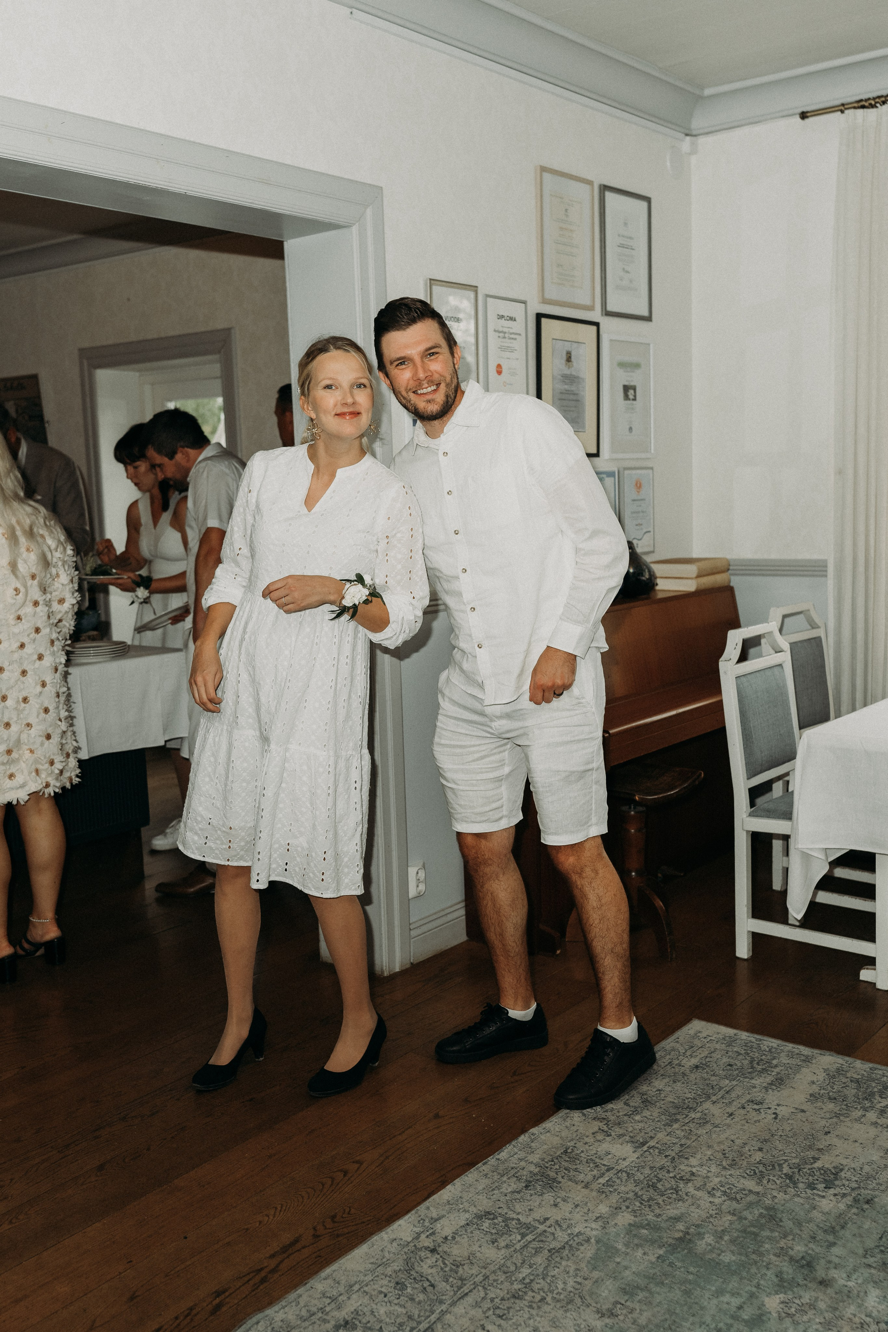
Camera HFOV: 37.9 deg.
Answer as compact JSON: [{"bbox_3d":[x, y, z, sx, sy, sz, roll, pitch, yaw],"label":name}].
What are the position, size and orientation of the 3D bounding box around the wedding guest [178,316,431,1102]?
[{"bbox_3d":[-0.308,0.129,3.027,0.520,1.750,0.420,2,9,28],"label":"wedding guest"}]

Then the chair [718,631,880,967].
[{"bbox_3d":[1.123,0.370,3.795,0.517,0.973,0.400,5,10,39],"label":"chair"}]

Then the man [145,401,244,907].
[{"bbox_3d":[-0.866,-0.046,4.591,0.500,1.700,0.520,-4,8,-17],"label":"man"}]

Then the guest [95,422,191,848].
[{"bbox_3d":[-1.160,-0.109,5.177,0.480,1.680,0.460,-9,11,-41],"label":"guest"}]

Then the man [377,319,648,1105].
[{"bbox_3d":[0.185,0.077,3.034,0.580,1.820,0.480,4,10,35],"label":"man"}]

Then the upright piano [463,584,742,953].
[{"bbox_3d":[0.691,0.289,4.341,0.519,1.008,1.379,5,10,39],"label":"upright piano"}]

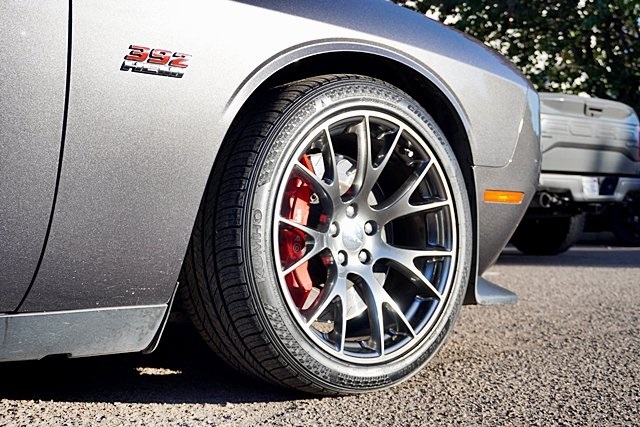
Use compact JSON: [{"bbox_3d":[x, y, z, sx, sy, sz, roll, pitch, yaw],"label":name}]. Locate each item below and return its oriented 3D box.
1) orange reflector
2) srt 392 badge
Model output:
[{"bbox_3d":[0.449,-0.039,1.860,0.158,0.029,0.015,2,-1,-40],"label":"orange reflector"},{"bbox_3d":[-0.285,-0.265,1.335,0.132,0.048,0.009,1,-11,-36],"label":"srt 392 badge"}]

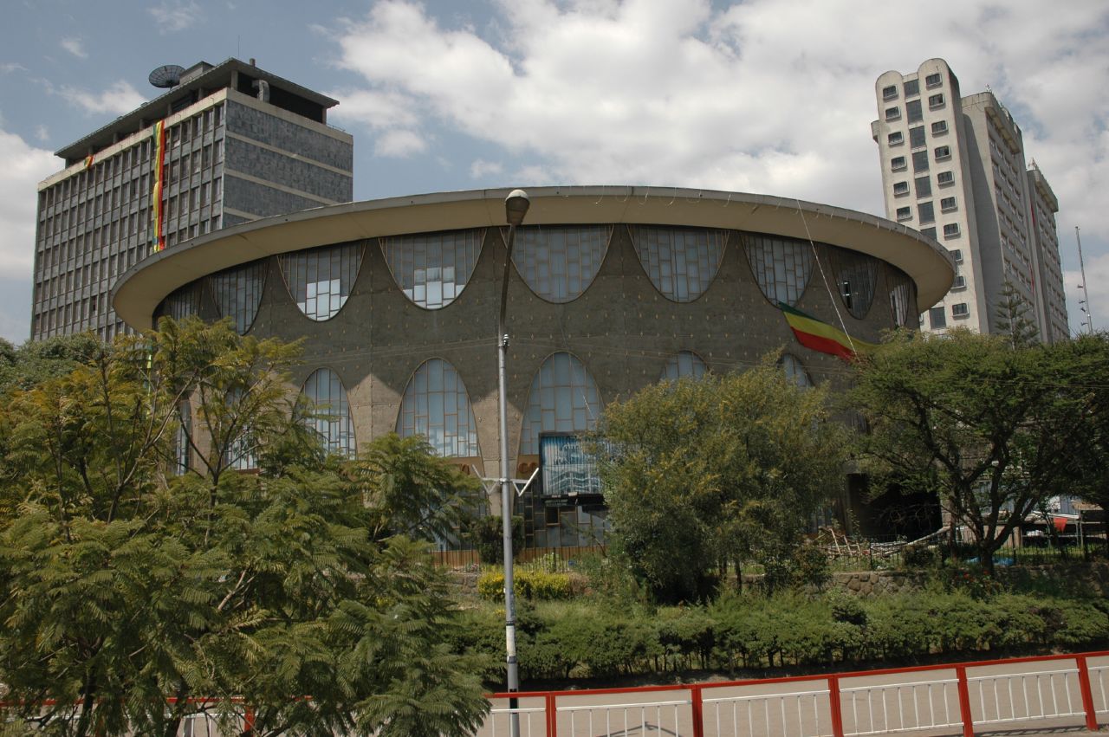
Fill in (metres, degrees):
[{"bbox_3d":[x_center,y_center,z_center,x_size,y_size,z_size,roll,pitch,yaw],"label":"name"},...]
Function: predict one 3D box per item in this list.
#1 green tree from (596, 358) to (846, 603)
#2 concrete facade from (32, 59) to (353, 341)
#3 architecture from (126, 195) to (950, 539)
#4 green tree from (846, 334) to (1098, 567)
[{"bbox_3d":[4.911,3.262,24.258,7.370,7.050,6.800,-2,-9,0],"label":"green tree"},{"bbox_3d":[-37.258,-4.782,83.858,33.700,42.280,13.220,-8,-10,35],"label":"concrete facade"},{"bbox_3d":[-0.774,3.796,54.287,50.000,13.660,50.000,-2,-9,0],"label":"architecture"},{"bbox_3d":[12.667,2.583,24.620,8.000,7.580,7.800,-2,-9,0],"label":"green tree"}]

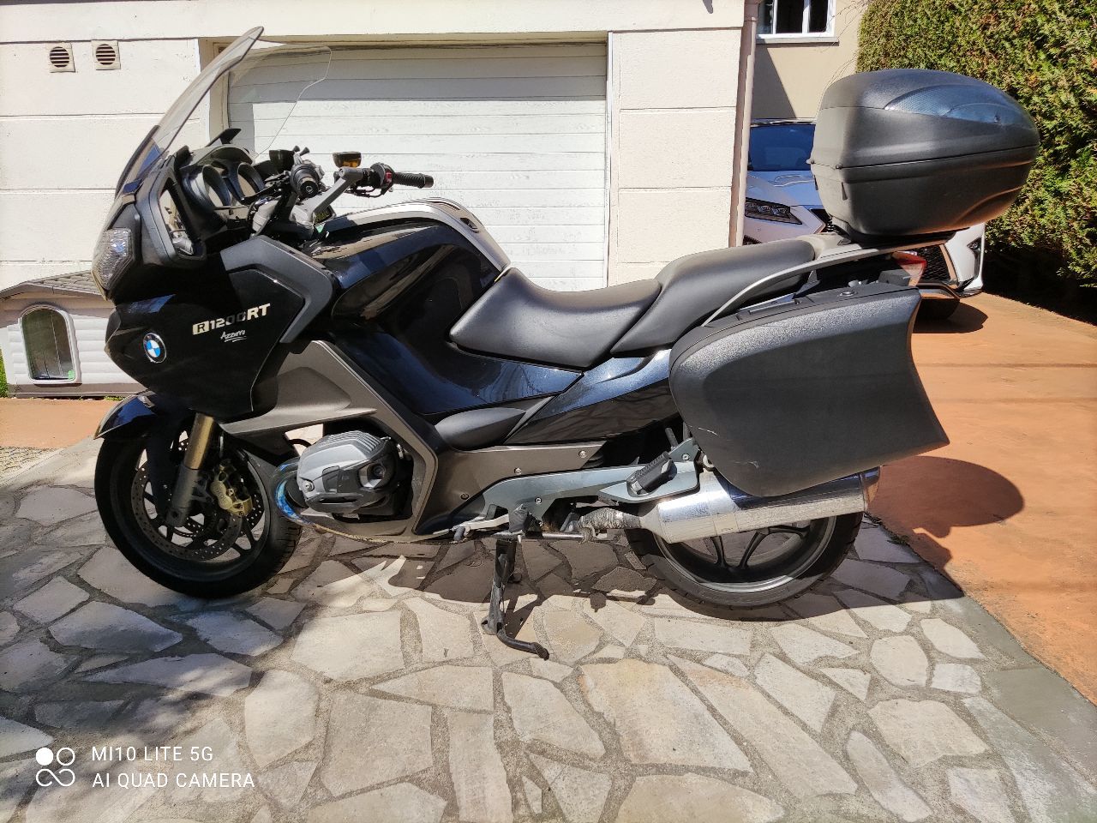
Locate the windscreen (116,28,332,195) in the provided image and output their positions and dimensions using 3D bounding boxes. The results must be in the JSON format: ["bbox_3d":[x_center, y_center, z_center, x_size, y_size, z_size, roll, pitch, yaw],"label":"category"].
[{"bbox_3d":[-0.838,-0.726,2.001,0.530,0.360,0.510,0,17,6],"label":"windscreen"}]

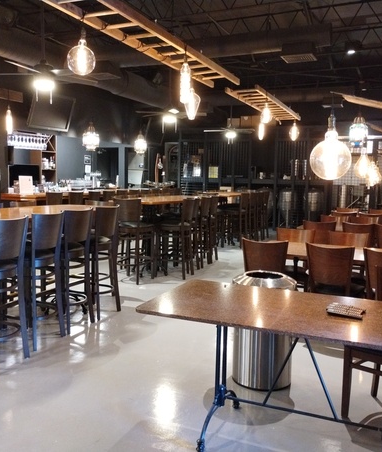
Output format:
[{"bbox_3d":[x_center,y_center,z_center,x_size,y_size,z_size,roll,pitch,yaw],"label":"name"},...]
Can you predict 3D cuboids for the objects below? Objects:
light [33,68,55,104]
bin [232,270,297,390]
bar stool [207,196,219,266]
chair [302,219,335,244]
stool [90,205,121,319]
[{"bbox_3d":[-1.688,-1.607,5.600,0.250,0.410,0.250,3,6,23],"label":"light"},{"bbox_3d":[0.514,0.716,3.448,0.449,0.757,0.449,3,6,23],"label":"bin"},{"bbox_3d":[0.207,0.042,8.373,0.504,1.126,0.433,3,6,23],"label":"bar stool"},{"bbox_3d":[1.772,0.359,6.634,0.430,0.865,0.470,3,6,22],"label":"chair"},{"bbox_3d":[-1.032,0.356,5.041,0.490,1.118,0.430,3,6,23],"label":"stool"}]

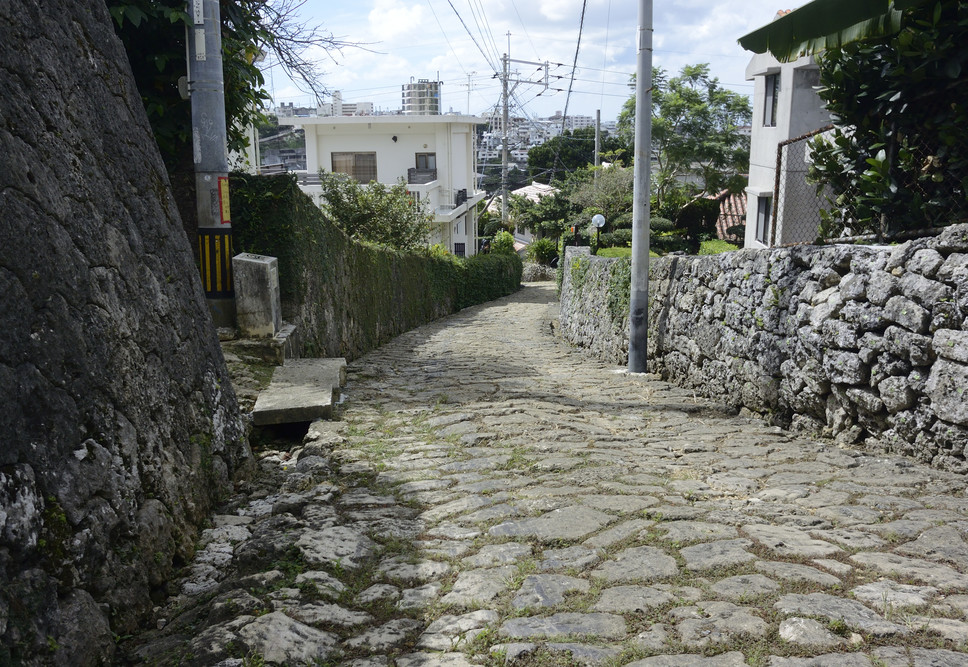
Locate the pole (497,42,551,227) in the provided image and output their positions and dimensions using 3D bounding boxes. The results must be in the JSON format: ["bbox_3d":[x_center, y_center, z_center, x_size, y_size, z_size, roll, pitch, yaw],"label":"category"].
[{"bbox_3d":[1.875,-9.449,37.500,0.700,9.300,2.900,12,19,38],"label":"pole"}]

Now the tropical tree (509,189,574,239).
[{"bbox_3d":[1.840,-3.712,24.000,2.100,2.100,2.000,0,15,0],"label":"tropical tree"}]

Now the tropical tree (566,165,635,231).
[{"bbox_3d":[3.211,-3.662,20.500,1.900,2.100,1.800,0,15,0],"label":"tropical tree"}]

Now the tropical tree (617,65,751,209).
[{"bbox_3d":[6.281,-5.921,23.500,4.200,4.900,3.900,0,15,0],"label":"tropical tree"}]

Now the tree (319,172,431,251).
[{"bbox_3d":[-2.097,-2.165,14.500,2.150,2.000,2.000,0,15,0],"label":"tree"}]

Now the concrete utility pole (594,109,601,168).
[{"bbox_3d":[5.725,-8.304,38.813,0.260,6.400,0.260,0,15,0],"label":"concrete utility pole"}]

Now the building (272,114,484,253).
[{"bbox_3d":[-3.600,-5.079,28.991,6.200,6.200,8.400,2,15,8],"label":"building"}]

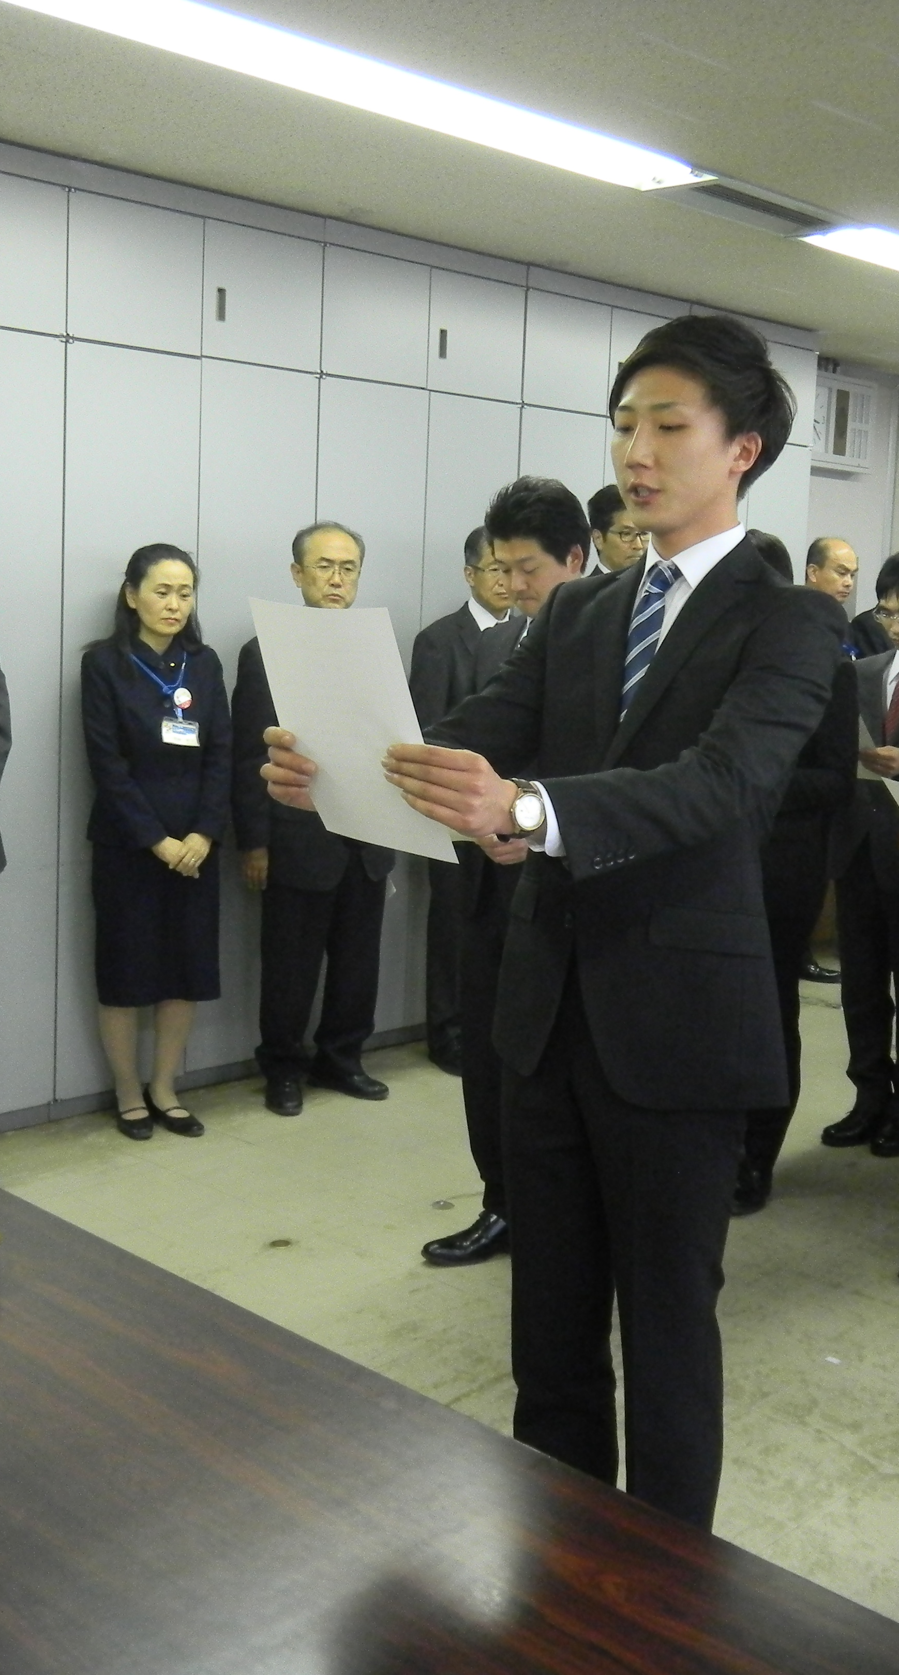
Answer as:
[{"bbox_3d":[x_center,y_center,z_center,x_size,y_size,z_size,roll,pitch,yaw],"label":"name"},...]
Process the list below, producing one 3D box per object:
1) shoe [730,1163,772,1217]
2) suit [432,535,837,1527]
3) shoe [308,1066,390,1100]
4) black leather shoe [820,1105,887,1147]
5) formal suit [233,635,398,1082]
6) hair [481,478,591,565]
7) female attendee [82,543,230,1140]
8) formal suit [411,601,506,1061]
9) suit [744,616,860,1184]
[{"bbox_3d":[0.765,0.895,4.683,0.105,0.110,0.285,9,10,37],"label":"shoe"},{"bbox_3d":[0.180,0.396,2.261,0.530,1.545,0.530,-5,11,-44],"label":"suit"},{"bbox_3d":[-0.293,0.709,5.428,0.285,0.105,0.105,8,9,36],"label":"shoe"},{"bbox_3d":[1.175,0.805,5.134,0.285,0.105,0.105,-3,9,-35],"label":"black leather shoe"},{"bbox_3d":[-0.360,0.038,5.308,0.520,1.400,0.310,-3,9,-36],"label":"formal suit"},{"bbox_3d":[0.195,-0.696,3.992,0.240,0.195,0.190,-21,22,-41],"label":"hair"},{"bbox_3d":[-0.811,0.012,5.028,0.440,1.620,0.290,-4,10,-38],"label":"female attendee"},{"bbox_3d":[0.115,-0.024,5.854,0.500,1.470,0.320,-5,11,-42],"label":"formal suit"},{"bbox_3d":[0.754,0.198,4.638,0.380,1.440,0.510,-5,11,-44],"label":"suit"}]

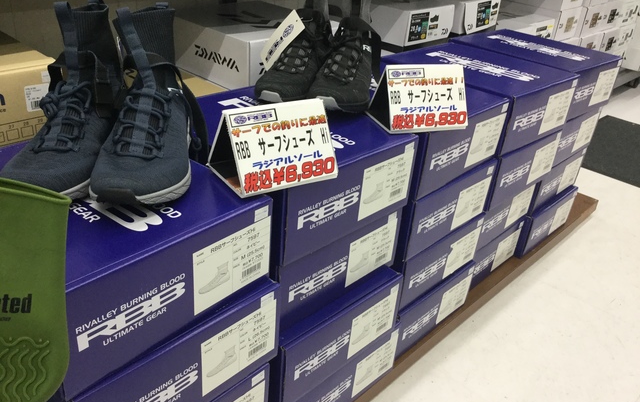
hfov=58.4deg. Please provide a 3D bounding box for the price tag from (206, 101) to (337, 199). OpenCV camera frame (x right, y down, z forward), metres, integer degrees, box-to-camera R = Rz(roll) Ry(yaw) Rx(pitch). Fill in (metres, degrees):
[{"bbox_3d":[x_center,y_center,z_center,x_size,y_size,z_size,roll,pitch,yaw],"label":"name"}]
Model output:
[{"bbox_3d":[-0.057,-0.077,0.713,0.135,0.089,0.100,-14,34,-30],"label":"price tag"}]

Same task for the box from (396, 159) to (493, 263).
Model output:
[{"bbox_3d":[0.132,-0.052,1.165,0.333,0.121,0.270,29,37,36],"label":"box"}]

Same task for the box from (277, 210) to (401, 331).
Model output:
[{"bbox_3d":[-0.078,0.040,1.052,0.285,0.128,0.340,-23,39,-39],"label":"box"}]

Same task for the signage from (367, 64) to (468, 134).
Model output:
[{"bbox_3d":[0.162,-0.172,0.916,0.136,0.091,0.095,-6,31,-19],"label":"signage"}]

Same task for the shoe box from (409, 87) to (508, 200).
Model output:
[{"bbox_3d":[0.138,-0.157,1.101,0.333,0.121,0.270,28,36,35],"label":"shoe box"}]

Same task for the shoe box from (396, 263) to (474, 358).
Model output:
[{"bbox_3d":[0.132,0.173,1.361,0.340,0.128,0.285,29,37,36],"label":"shoe box"}]

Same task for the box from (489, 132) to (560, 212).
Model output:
[{"bbox_3d":[0.335,-0.136,1.346,0.270,0.121,0.333,-22,39,-40],"label":"box"}]

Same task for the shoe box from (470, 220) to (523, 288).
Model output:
[{"bbox_3d":[0.315,0.077,1.553,0.285,0.128,0.340,-23,40,-40],"label":"shoe box"}]

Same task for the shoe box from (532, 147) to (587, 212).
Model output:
[{"bbox_3d":[0.538,-0.127,1.650,0.333,0.121,0.270,29,37,36],"label":"shoe box"}]

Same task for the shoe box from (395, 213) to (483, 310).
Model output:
[{"bbox_3d":[0.128,0.052,1.230,0.270,0.121,0.333,-22,39,-40],"label":"shoe box"}]

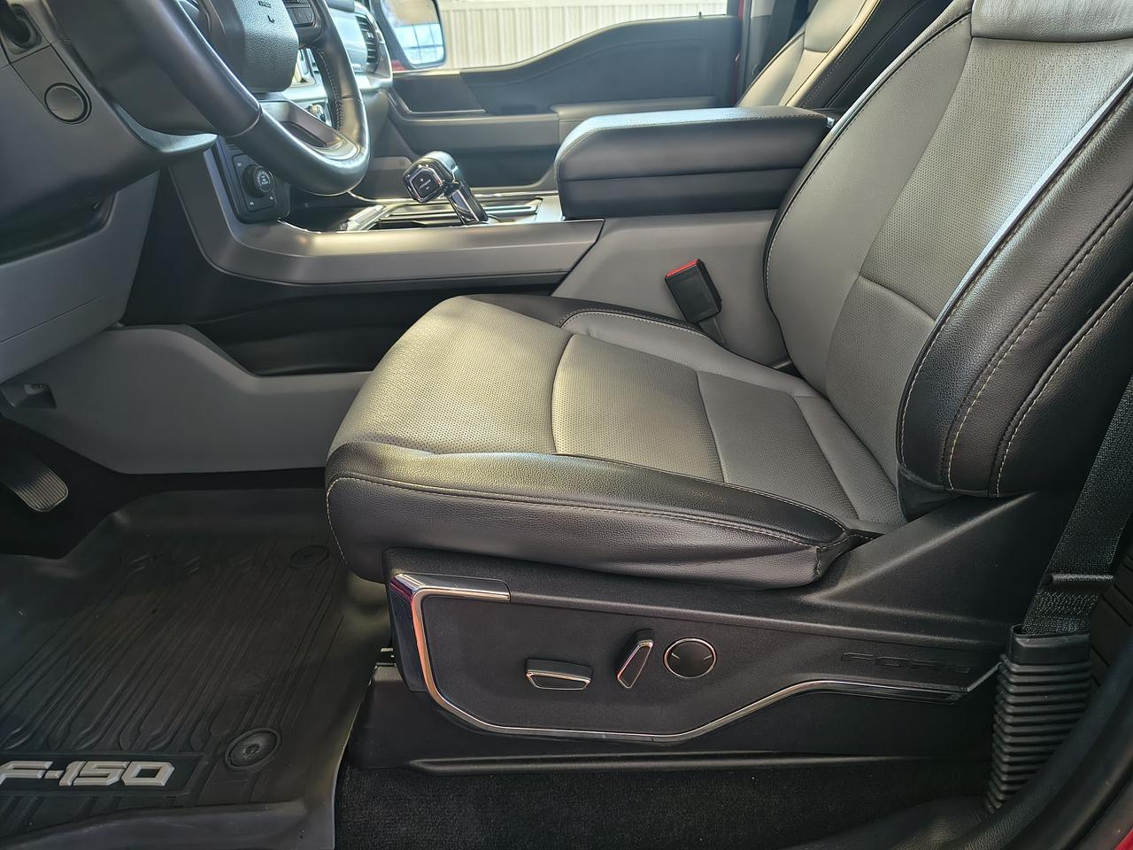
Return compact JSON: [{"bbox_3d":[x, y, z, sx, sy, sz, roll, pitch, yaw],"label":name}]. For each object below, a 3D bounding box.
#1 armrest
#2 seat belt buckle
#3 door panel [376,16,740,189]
[{"bbox_3d":[0.159,-0.377,1.101,0.340,0.115,0.290,-2,25,1],"label":"armrest"},{"bbox_3d":[0.159,-0.166,0.981,0.046,0.068,0.025,-20,17,34],"label":"seat belt buckle"},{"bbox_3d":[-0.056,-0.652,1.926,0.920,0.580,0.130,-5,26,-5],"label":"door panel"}]

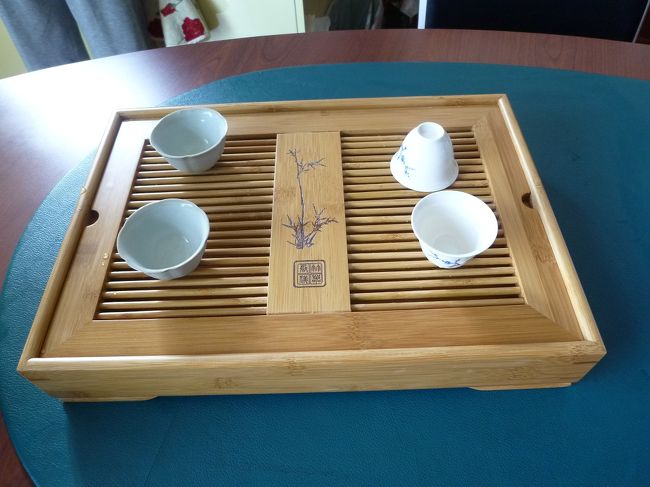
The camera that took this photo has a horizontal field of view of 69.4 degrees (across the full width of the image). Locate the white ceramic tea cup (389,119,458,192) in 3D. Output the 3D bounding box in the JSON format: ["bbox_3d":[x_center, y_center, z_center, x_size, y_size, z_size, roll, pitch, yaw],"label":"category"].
[{"bbox_3d":[0.089,-0.081,0.404,0.060,0.042,0.060,-1,54,2],"label":"white ceramic tea cup"}]

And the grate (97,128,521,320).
[{"bbox_3d":[-0.014,-0.025,0.401,0.313,0.012,0.194,-2,54,1],"label":"grate"}]

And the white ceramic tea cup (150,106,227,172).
[{"bbox_3d":[-0.118,-0.089,0.424,0.067,0.034,0.067,-2,54,1],"label":"white ceramic tea cup"}]

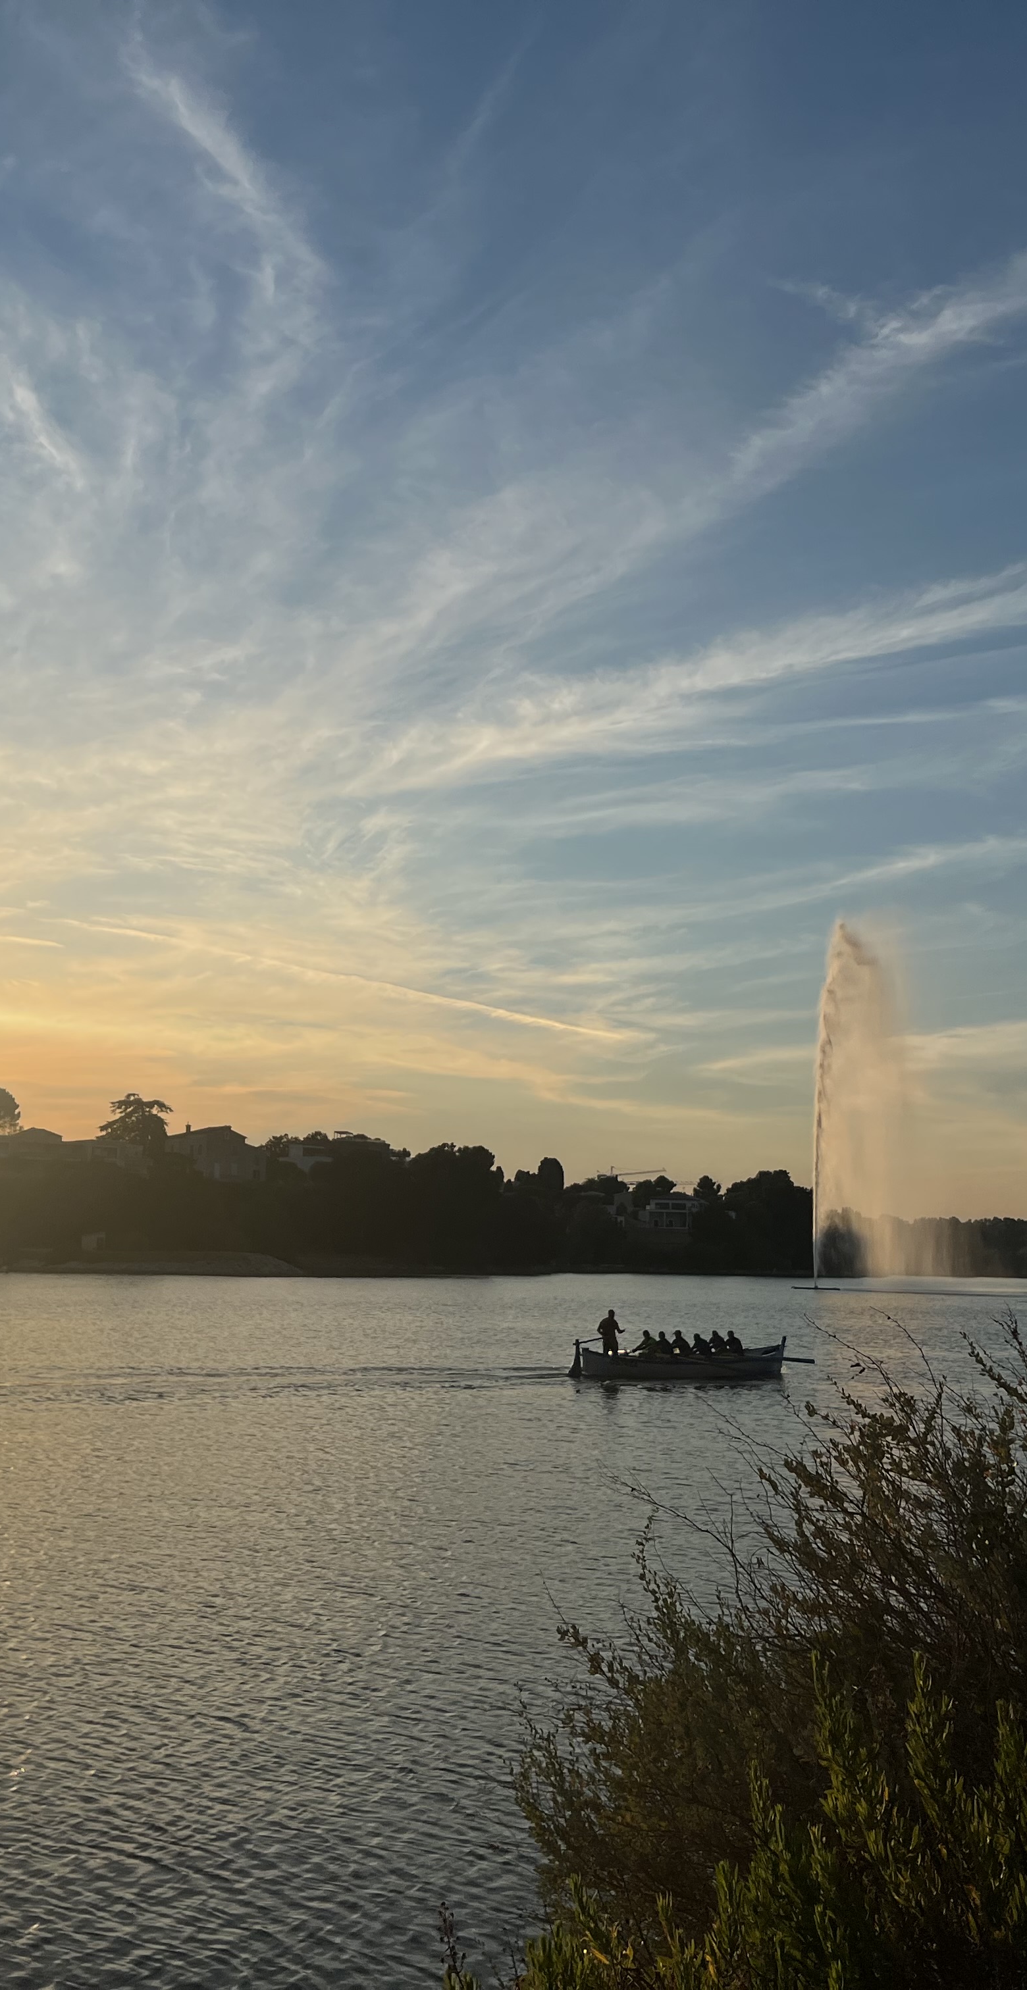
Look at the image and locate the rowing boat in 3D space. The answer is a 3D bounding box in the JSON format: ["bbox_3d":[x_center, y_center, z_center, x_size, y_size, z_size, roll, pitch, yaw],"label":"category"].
[{"bbox_3d":[5.210,11.500,63.000,6.850,1.380,1.900,0,-7,5],"label":"rowing boat"}]

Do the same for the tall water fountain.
[{"bbox_3d":[47.181,14.379,270.000,13.200,48.300,11.500,1,-7,0],"label":"tall water fountain"}]

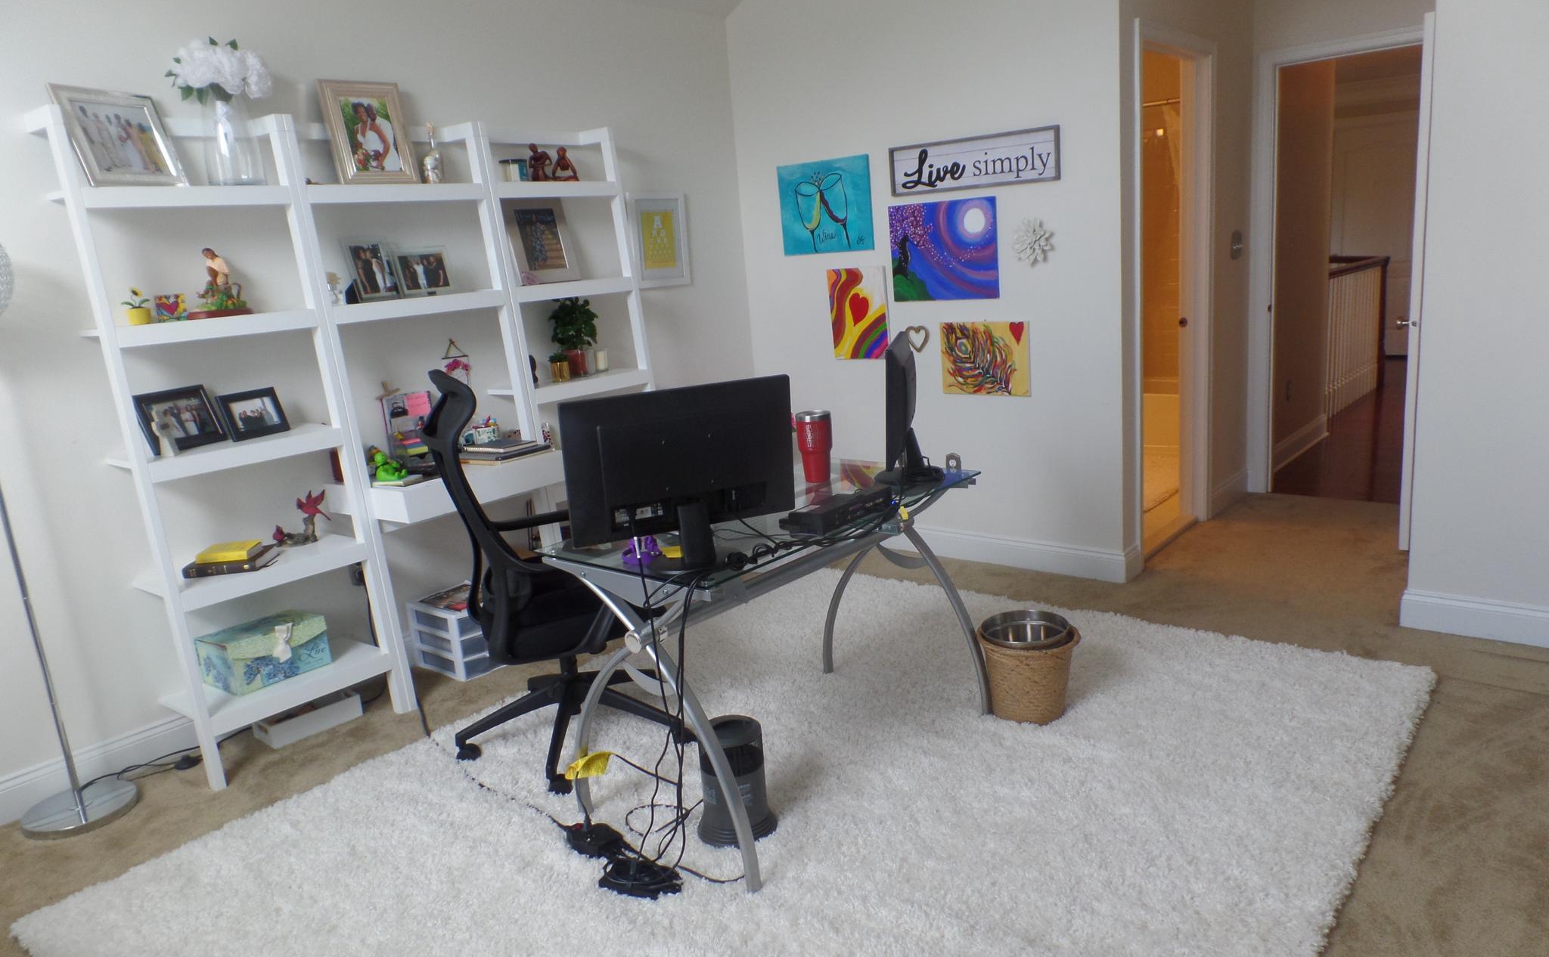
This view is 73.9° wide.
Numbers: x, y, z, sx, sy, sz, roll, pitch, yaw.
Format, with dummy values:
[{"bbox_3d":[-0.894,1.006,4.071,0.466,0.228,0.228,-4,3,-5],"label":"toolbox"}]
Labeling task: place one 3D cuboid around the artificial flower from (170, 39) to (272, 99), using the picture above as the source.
[{"bbox_3d":[-1.639,-1.213,3.056,0.230,0.175,0.275,6,17,41],"label":"artificial flower"}]

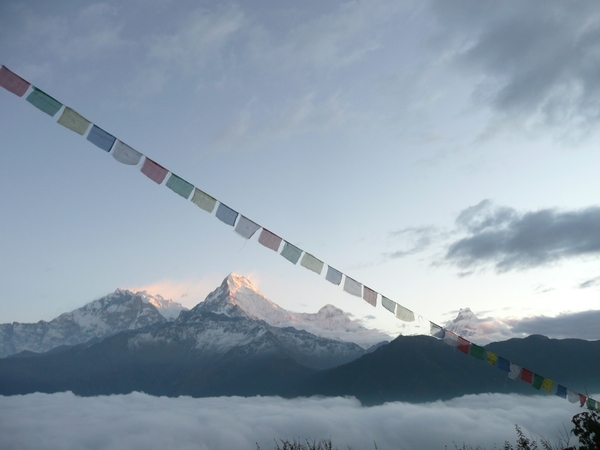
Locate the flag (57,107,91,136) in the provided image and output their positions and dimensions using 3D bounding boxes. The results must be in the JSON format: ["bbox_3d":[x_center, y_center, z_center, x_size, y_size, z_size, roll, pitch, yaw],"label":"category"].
[{"bbox_3d":[-1.933,-0.886,4.156,0.240,0.161,0.020,34,-33,-21],"label":"flag"}]

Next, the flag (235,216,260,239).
[{"bbox_3d":[-0.538,0.034,4.906,0.248,0.169,0.025,32,-42,-21],"label":"flag"}]

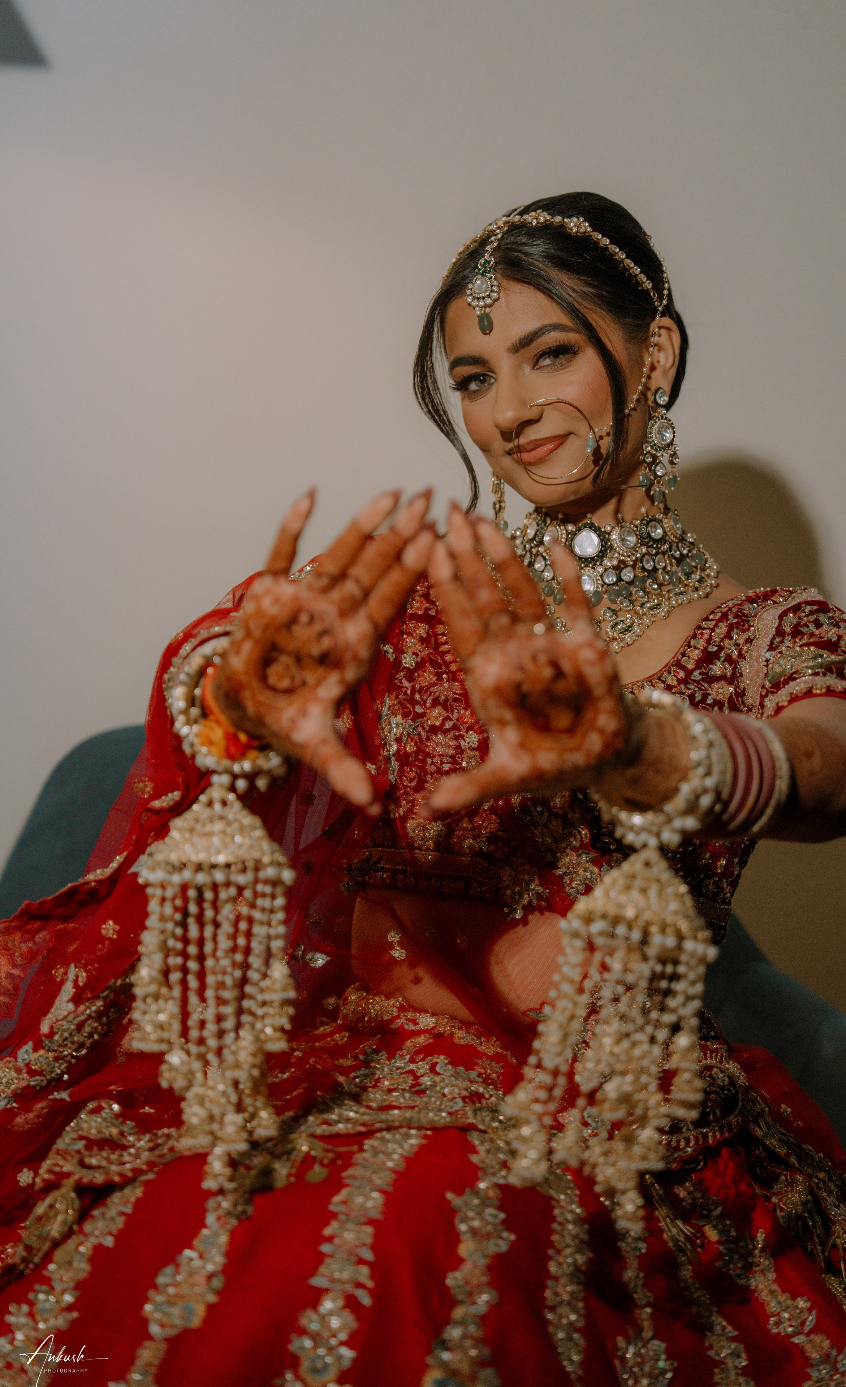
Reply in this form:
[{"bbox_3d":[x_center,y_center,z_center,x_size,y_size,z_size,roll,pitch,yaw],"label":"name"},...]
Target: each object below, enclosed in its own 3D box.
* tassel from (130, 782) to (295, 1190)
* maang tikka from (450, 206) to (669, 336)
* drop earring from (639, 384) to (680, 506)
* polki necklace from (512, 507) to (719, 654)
[{"bbox_3d":[-0.120,0.167,1.540,0.093,0.228,0.093,0,3,0],"label":"tassel"},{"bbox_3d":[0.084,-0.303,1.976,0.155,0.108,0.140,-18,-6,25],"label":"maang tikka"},{"bbox_3d":[0.172,-0.180,1.962,0.031,0.088,0.015,-2,4,-30],"label":"drop earring"},{"bbox_3d":[0.135,-0.083,2.000,0.160,0.112,0.122,3,11,13],"label":"polki necklace"}]

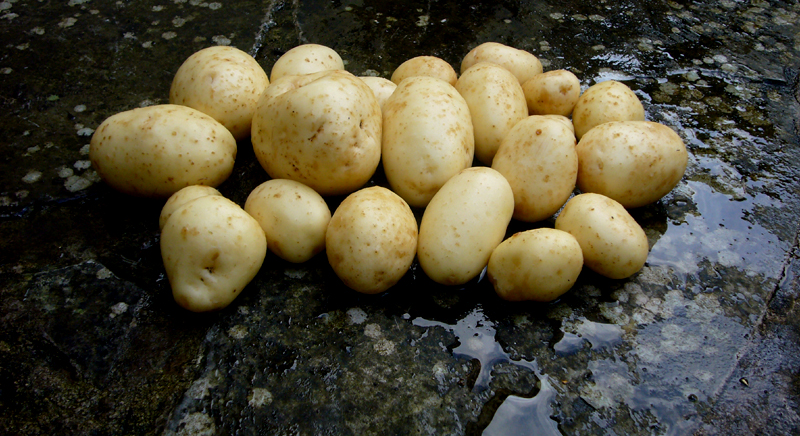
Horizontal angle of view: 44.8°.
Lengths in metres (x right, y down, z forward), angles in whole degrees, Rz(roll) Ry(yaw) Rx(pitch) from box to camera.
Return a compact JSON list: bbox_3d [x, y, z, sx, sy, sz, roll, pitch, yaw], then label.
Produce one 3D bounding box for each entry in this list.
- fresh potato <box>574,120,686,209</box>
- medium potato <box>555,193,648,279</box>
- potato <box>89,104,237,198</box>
[{"bbox_3d":[0.142,-0.033,0.596,0.067,0.051,0.055,5,44,5],"label":"fresh potato"},{"bbox_3d":[0.116,0.010,0.559,0.044,0.040,0.067,-21,42,-20],"label":"medium potato"},{"bbox_3d":[-0.147,-0.042,0.602,0.093,0.055,0.058,7,44,7],"label":"potato"}]

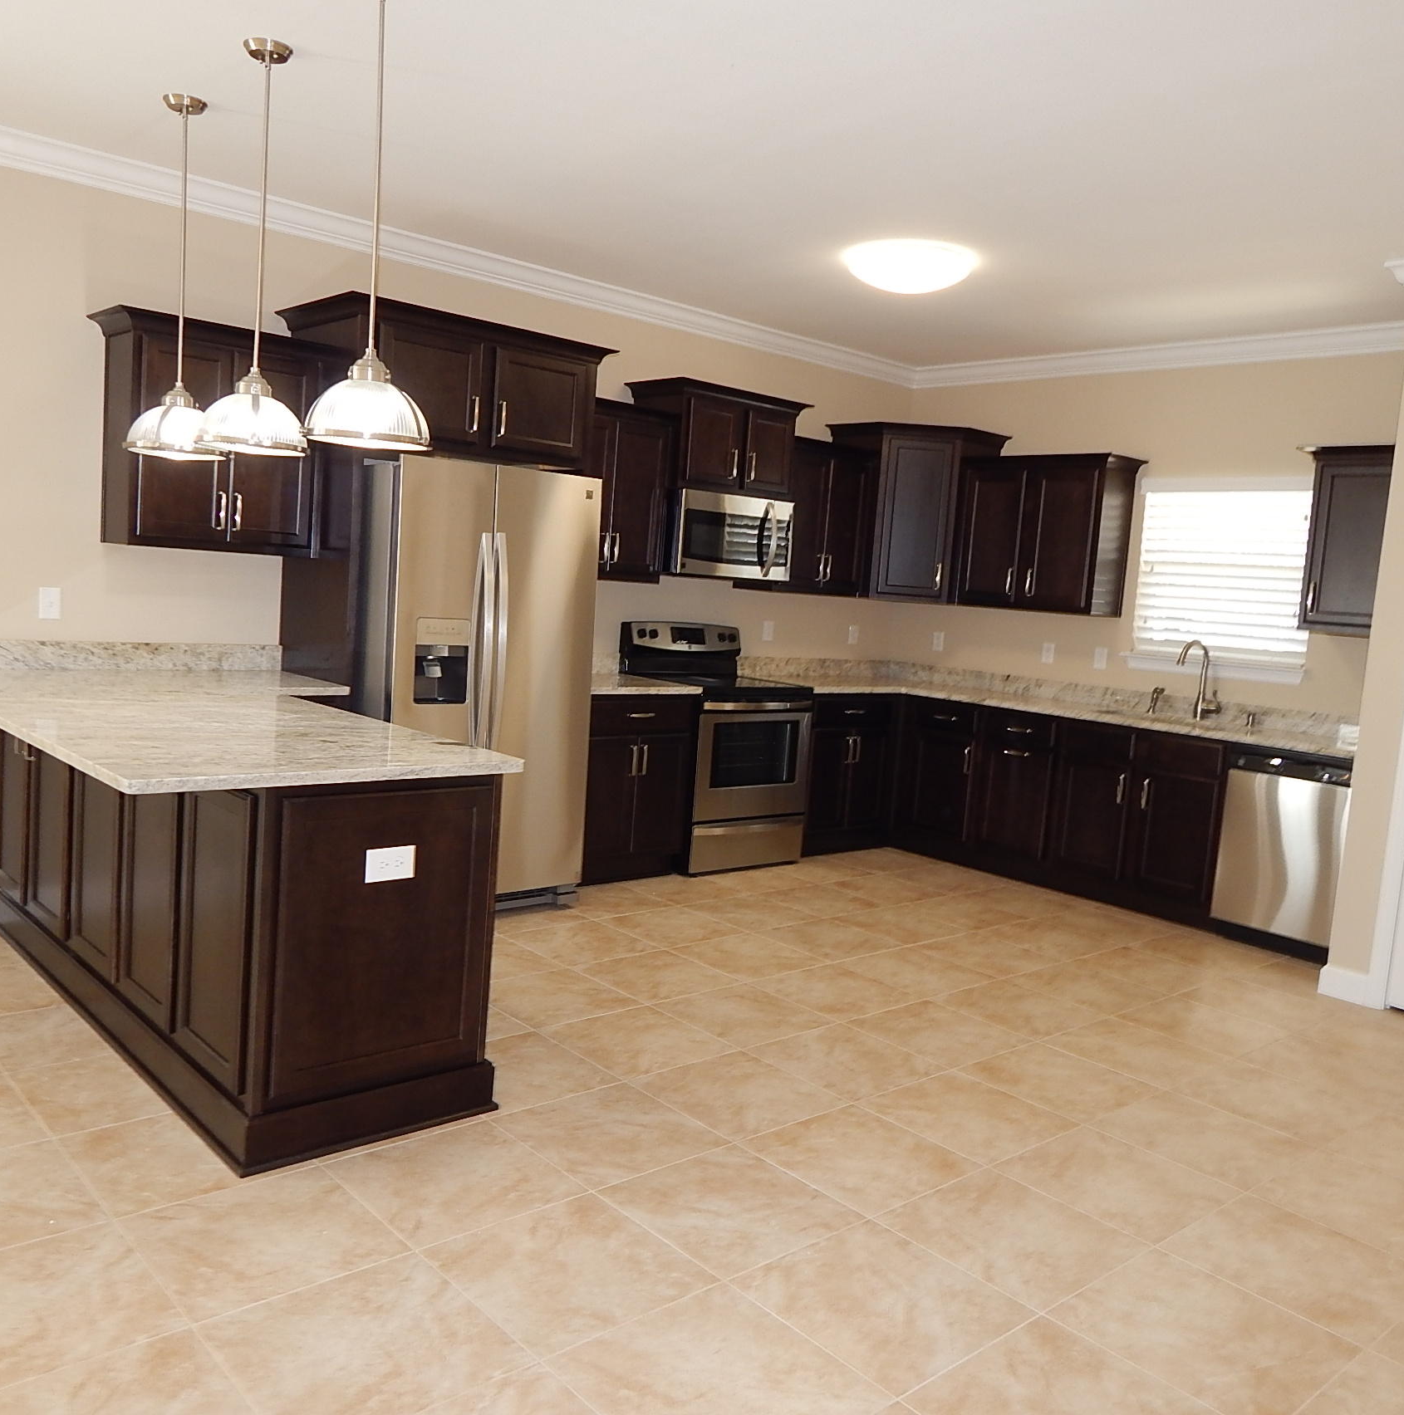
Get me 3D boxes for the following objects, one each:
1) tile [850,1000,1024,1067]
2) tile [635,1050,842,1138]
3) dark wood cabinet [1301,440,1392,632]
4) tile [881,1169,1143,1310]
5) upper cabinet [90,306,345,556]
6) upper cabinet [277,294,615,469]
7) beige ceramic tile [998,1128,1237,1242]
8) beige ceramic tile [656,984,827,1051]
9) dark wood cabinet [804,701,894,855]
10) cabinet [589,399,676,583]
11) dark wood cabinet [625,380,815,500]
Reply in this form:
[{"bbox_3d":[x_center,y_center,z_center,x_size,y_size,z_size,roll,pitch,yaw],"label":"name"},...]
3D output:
[{"bbox_3d":[0.777,1.071,4.117,0.450,0.010,0.450,-1,8,-42],"label":"tile"},{"bbox_3d":[0.104,1.083,3.507,0.450,0.010,0.450,-1,8,-42],"label":"tile"},{"bbox_3d":[2.946,-0.702,5.424,0.335,0.793,0.480,-1,8,-42],"label":"dark wood cabinet"},{"bbox_3d":[0.703,1.196,2.843,0.450,0.010,0.450,-1,8,-42],"label":"tile"},{"bbox_3d":[-1.824,-0.987,4.674,0.786,0.804,0.381,-1,8,-42],"label":"upper cabinet"},{"bbox_3d":[-1.039,-1.273,5.152,1.201,0.523,0.692,-1,8,-42],"label":"upper cabinet"},{"bbox_3d":[1.030,1.179,3.114,0.443,0.010,0.443,-1,8,-42],"label":"beige ceramic tile"},{"bbox_3d":[0.139,1.027,4.170,0.447,0.010,0.447,-1,8,-42],"label":"beige ceramic tile"},{"bbox_3d":[0.591,0.328,6.898,0.716,0.874,0.625,-1,8,-42],"label":"dark wood cabinet"},{"bbox_3d":[-0.487,-1.003,5.875,0.625,0.797,0.376,-1,8,-42],"label":"cabinet"},{"bbox_3d":[0.075,-1.315,6.270,0.883,0.489,0.462,-1,8,-42],"label":"dark wood cabinet"}]

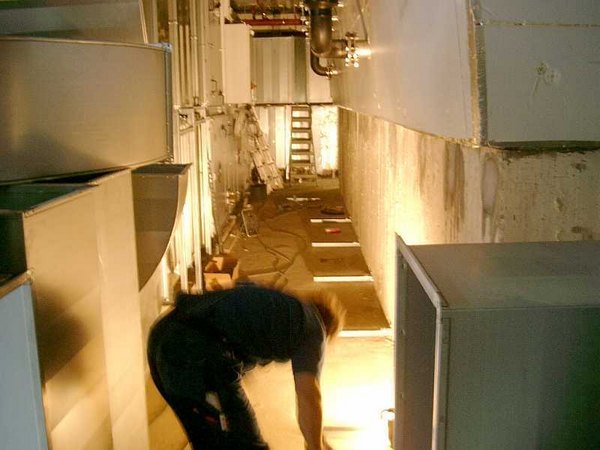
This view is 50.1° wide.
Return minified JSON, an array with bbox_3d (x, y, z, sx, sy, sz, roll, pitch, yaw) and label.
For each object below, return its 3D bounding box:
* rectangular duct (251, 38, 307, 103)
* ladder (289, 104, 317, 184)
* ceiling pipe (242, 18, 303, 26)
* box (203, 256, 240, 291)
[{"bbox_3d":[-0.472,-3.544,14.800,1.230,1.500,0.700,0,11,1],"label":"rectangular duct"},{"bbox_3d":[0.068,-1.808,14.425,0.600,1.770,0.800,0,11,1],"label":"ladder"},{"bbox_3d":[-0.625,-4.545,14.400,1.500,0.150,0.150,0,11,1],"label":"ceiling pipe"},{"bbox_3d":[-0.779,0.547,6.431,0.310,0.260,0.460,0,11,1],"label":"box"}]

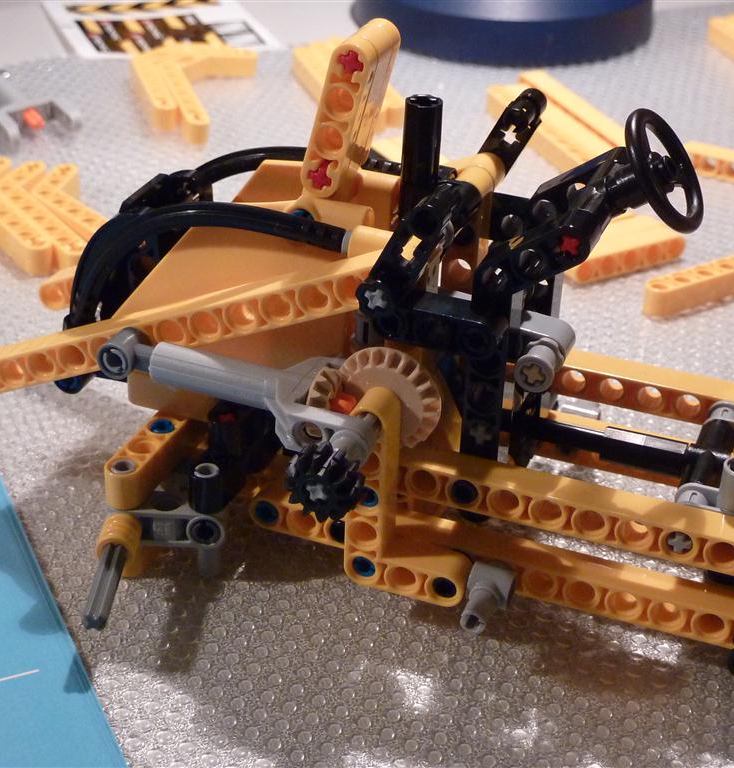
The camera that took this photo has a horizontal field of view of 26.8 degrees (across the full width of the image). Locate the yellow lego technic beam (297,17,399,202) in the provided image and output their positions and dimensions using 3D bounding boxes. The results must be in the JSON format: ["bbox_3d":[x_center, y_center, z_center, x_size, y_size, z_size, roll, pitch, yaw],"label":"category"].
[{"bbox_3d":[-0.003,-0.052,0.288,0.008,0.032,0.016,25,35,10],"label":"yellow lego technic beam"}]

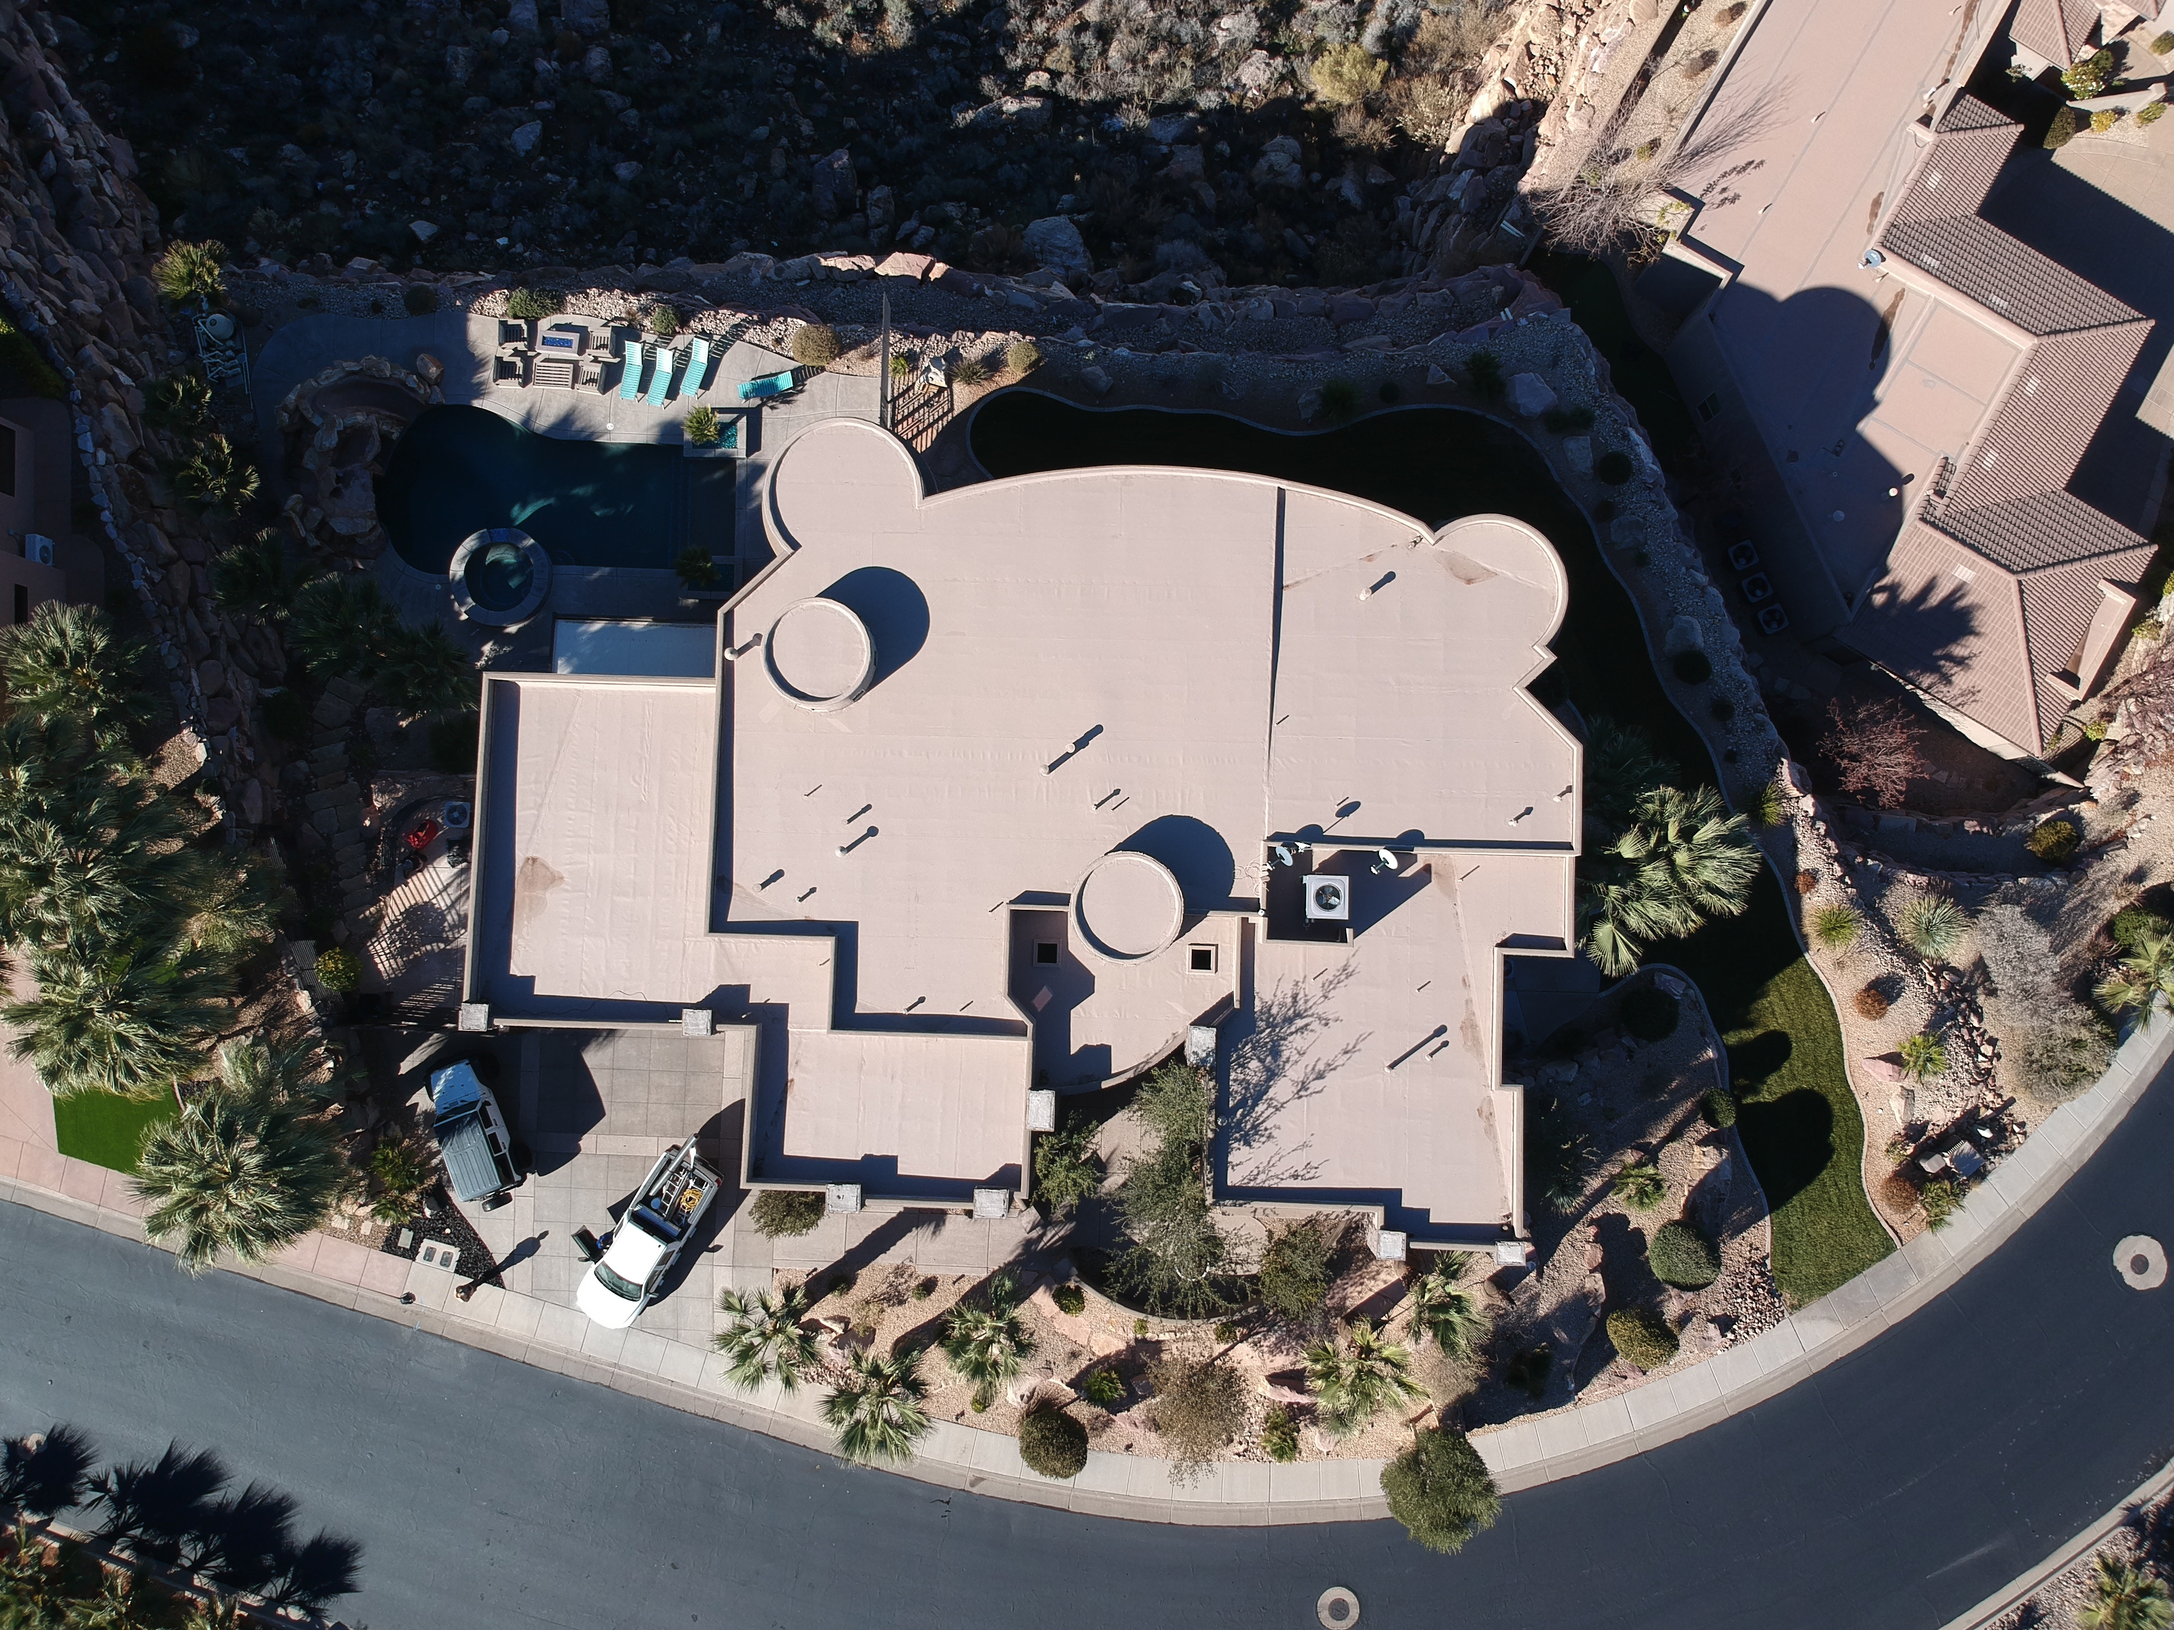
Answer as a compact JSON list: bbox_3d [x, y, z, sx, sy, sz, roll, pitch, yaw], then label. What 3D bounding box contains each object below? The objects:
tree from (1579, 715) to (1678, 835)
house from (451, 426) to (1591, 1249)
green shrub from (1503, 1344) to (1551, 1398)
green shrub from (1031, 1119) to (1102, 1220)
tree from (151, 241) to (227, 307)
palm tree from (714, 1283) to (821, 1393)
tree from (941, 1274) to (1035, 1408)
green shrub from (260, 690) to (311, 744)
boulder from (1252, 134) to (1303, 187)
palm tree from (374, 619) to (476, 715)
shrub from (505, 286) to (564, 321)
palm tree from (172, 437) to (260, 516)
[{"bbox_3d":[15.700,-1.200,47.200,3.300,3.500,3.500,0,90,0],"label":"tree"},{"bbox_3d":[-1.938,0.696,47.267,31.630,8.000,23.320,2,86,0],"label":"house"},{"bbox_3d":[14.200,17.930,50.370,1.520,1.100,1.650,0,86,0],"label":"green shrub"},{"bbox_3d":[-0.592,10.754,47.566,2.100,2.400,2.840,2,86,0],"label":"green shrub"},{"bbox_3d":[-29.380,-17.710,52.050,2.160,3.000,2.100,0,86,0],"label":"tree"},{"bbox_3d":[-9.125,15.057,46.413,2.970,4.900,3.060,2,86,0],"label":"palm tree"},{"bbox_3d":[-3.030,16.070,48.560,2.900,4.600,3.300,0,86,0],"label":"tree"},{"bbox_3d":[-26.685,-3.311,52.318,1.450,1.300,1.600,0,86,0],"label":"green shrub"},{"bbox_3d":[7.898,-27.115,65.188,2.100,1.500,2.100,0,86,0],"label":"boulder"},{"bbox_3d":[-20.750,-4.550,50.350,3.030,4.600,3.040,0,86,0],"label":"palm tree"},{"bbox_3d":[-18.710,-17.310,52.830,1.860,1.100,1.060,0,86,0],"label":"shrub"},{"bbox_3d":[-27.580,-10.650,50.850,2.520,4.400,2.440,0,86,0],"label":"palm tree"}]

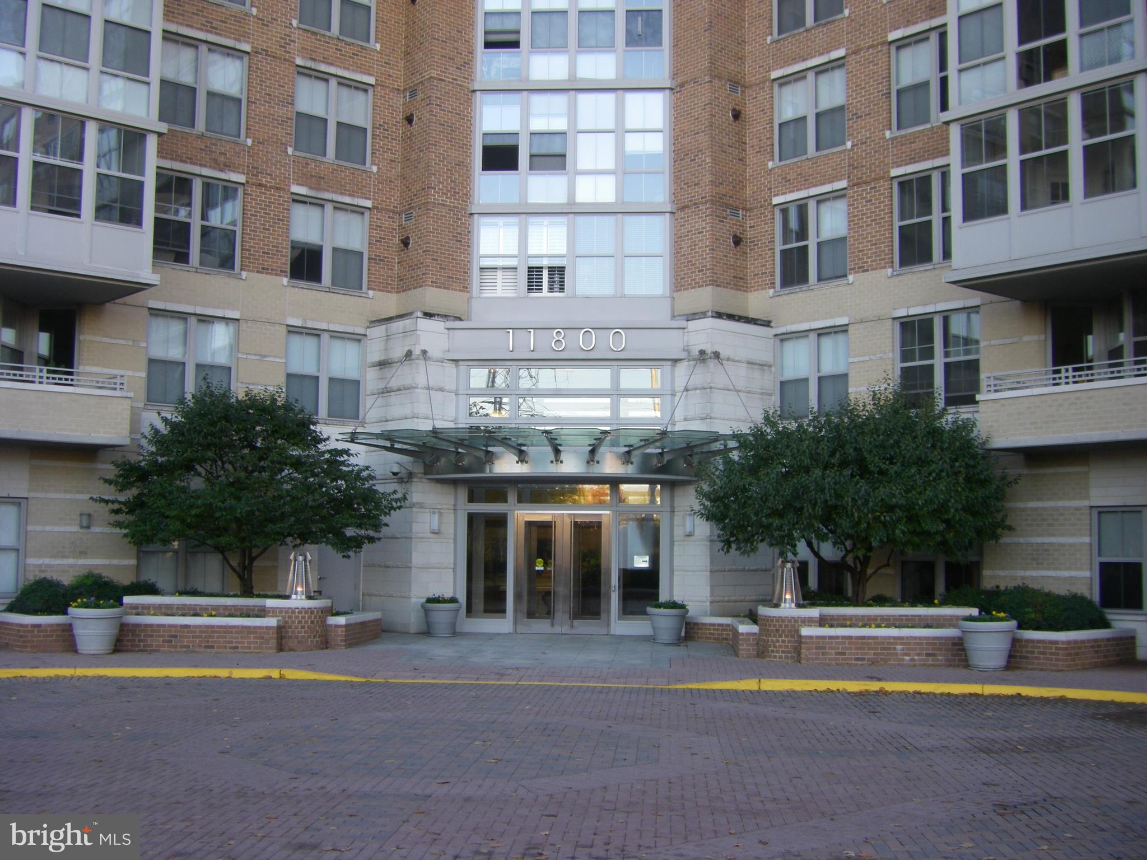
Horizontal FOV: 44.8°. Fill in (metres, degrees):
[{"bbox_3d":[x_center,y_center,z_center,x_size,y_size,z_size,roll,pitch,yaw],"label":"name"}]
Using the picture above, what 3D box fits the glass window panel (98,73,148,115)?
[{"bbox_3d":[-7.691,-5.748,23.833,0.892,0.564,0.060,5,-7,-41],"label":"glass window panel"}]

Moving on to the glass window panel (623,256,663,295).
[{"bbox_3d":[1.513,-3.359,30.324,0.892,0.848,0.060,0,-5,4],"label":"glass window panel"}]

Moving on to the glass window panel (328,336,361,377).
[{"bbox_3d":[-4.908,-1.563,29.851,0.779,0.813,0.060,5,-7,-41],"label":"glass window panel"}]

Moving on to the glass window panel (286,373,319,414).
[{"bbox_3d":[-5.497,-0.722,28.301,0.755,0.801,0.060,5,-7,-41],"label":"glass window panel"}]

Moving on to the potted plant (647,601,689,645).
[{"bbox_3d":[1.727,3.491,25.424,0.760,0.755,0.760,0,-5,4],"label":"potted plant"}]

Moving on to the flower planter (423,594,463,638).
[{"bbox_3d":[-2.565,3.620,27.175,0.778,0.777,0.778,0,-5,4],"label":"flower planter"}]

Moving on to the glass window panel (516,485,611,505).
[{"bbox_3d":[-0.192,1.289,27.749,1.868,0.389,0.060,0,-5,4],"label":"glass window panel"}]

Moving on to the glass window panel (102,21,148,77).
[{"bbox_3d":[-7.936,-6.762,24.714,0.841,0.828,0.060,5,-7,-41],"label":"glass window panel"}]

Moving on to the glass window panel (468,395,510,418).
[{"bbox_3d":[-1.756,-0.487,29.083,0.876,0.471,0.060,0,-5,4],"label":"glass window panel"}]

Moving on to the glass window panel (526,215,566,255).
[{"bbox_3d":[-0.575,-4.158,29.753,0.827,0.838,0.060,0,-5,4],"label":"glass window panel"}]

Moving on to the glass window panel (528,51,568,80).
[{"bbox_3d":[-0.520,-7.815,29.870,0.840,0.611,0.060,0,-5,4],"label":"glass window panel"}]

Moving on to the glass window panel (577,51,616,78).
[{"bbox_3d":[0.498,-7.876,30.052,0.843,0.618,0.060,0,-5,4],"label":"glass window panel"}]

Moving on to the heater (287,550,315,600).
[{"bbox_3d":[-4.625,2.465,23.591,0.456,0.824,0.456,0,-5,4],"label":"heater"}]

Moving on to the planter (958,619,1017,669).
[{"bbox_3d":[6.106,3.171,20.569,0.830,0.720,0.830,0,-5,4],"label":"planter"}]

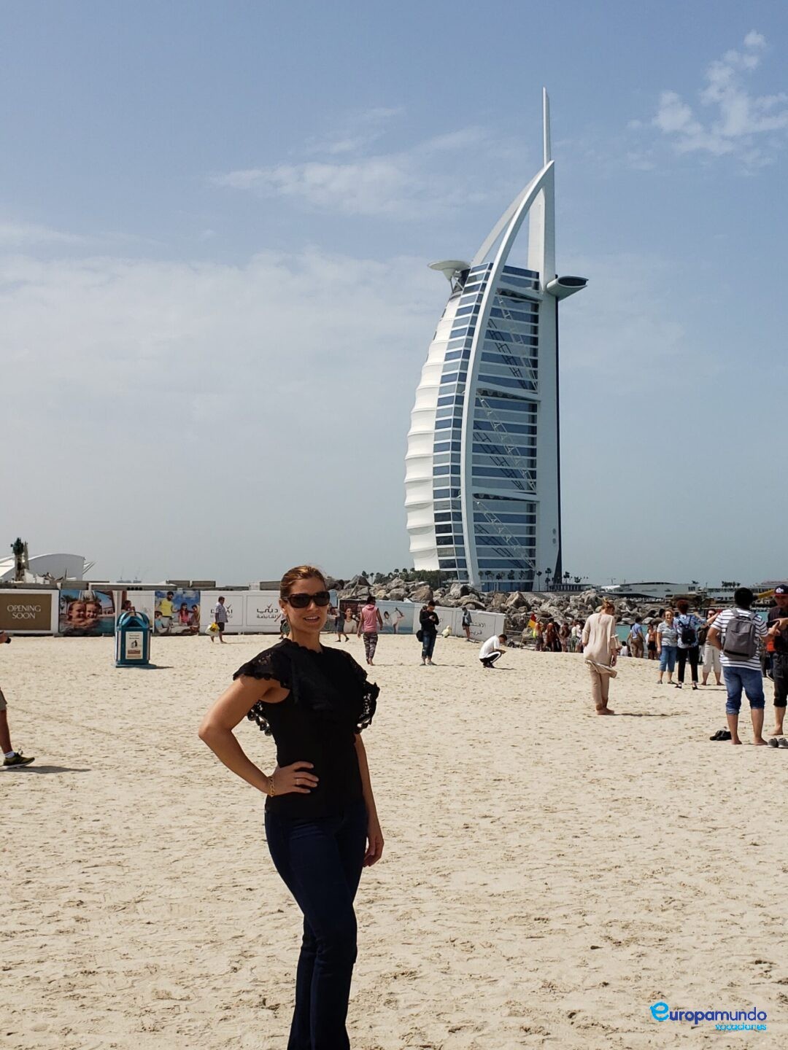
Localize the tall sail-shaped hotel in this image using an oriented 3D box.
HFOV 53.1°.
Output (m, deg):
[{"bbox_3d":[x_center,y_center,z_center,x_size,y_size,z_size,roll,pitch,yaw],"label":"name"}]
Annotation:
[{"bbox_3d":[54.272,-120.921,477.056,98.000,320.000,82.000,2,-5,-14],"label":"tall sail-shaped hotel"}]

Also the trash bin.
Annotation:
[{"bbox_3d":[-6.242,2.733,18.900,0.810,1.340,0.700,2,-6,-21],"label":"trash bin"}]

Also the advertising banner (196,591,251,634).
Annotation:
[{"bbox_3d":[-8.094,4.154,37.500,2.520,2.030,0.120,1,-5,-12],"label":"advertising banner"}]

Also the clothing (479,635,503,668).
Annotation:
[{"bbox_3d":[2.344,3.069,19.100,0.560,0.790,0.450,0,-5,0],"label":"clothing"}]

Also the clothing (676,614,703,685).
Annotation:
[{"bbox_3d":[5.385,2.262,14.400,0.470,1.270,0.350,-1,-5,9],"label":"clothing"}]

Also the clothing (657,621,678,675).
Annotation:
[{"bbox_3d":[5.680,2.533,16.400,0.420,1.126,0.290,-1,-5,10],"label":"clothing"}]

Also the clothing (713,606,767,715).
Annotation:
[{"bbox_3d":[3.858,1.510,8.800,0.550,1.170,0.370,-3,-6,30],"label":"clothing"}]

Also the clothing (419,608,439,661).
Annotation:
[{"bbox_3d":[0.886,2.760,19.800,0.470,1.320,0.320,3,-6,-30],"label":"clothing"}]

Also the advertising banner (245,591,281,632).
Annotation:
[{"bbox_3d":[-6.007,4.096,37.200,2.063,1.985,0.080,2,-5,-17],"label":"advertising banner"}]

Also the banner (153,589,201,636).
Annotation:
[{"bbox_3d":[-9.876,3.997,36.000,2.042,2.003,0.080,2,-5,-17],"label":"banner"}]

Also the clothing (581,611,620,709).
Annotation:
[{"bbox_3d":[2.936,1.922,11.200,0.500,1.386,0.360,-1,-5,18],"label":"clothing"}]

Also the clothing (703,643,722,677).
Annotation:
[{"bbox_3d":[6.619,2.789,16.400,0.390,0.648,0.270,-1,-5,12],"label":"clothing"}]

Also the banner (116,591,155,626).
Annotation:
[{"bbox_3d":[-11.617,3.912,35.400,1.680,1.933,0.080,2,-5,-17],"label":"banner"}]

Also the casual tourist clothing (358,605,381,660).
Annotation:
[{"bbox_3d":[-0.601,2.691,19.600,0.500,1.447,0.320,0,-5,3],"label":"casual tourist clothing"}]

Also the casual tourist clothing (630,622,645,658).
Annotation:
[{"bbox_3d":[9.653,4.558,31.300,0.520,1.400,0.350,-1,-5,12],"label":"casual tourist clothing"}]

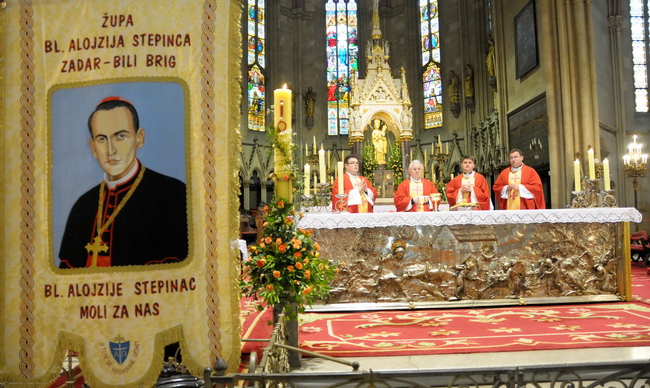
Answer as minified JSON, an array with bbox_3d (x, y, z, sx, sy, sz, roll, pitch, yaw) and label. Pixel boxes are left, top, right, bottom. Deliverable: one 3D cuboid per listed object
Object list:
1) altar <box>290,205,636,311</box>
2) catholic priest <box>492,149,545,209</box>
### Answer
[{"bbox_3d":[1.484,0.707,5.615,3.616,1.000,1.000,-1,-3,-2],"label":"altar"},{"bbox_3d":[2.546,0.325,6.293,0.640,1.840,0.460,-3,-5,23],"label":"catholic priest"}]

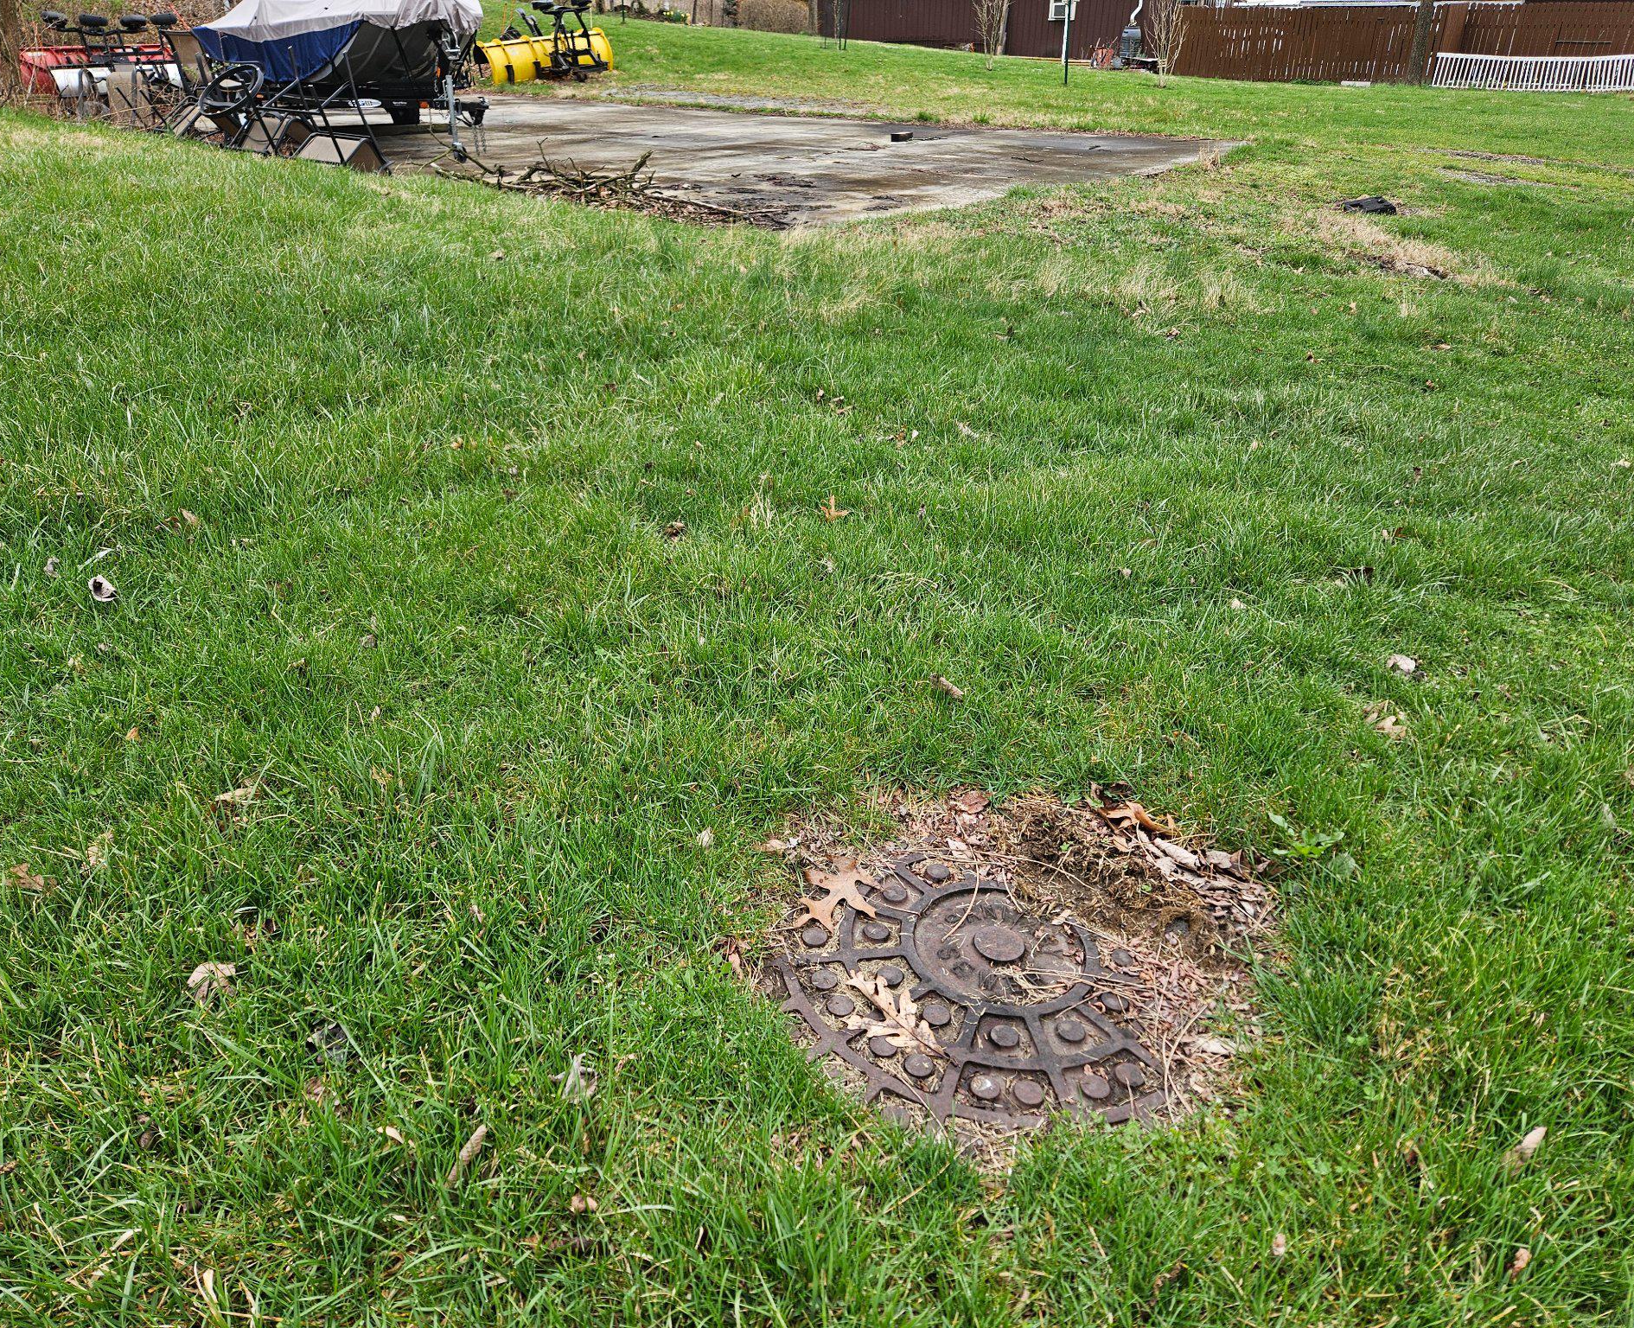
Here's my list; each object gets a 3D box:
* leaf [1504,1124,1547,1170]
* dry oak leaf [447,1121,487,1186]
[{"bbox_3d":[0.709,0.485,1.179,0.062,0.031,0.034,-21,35,-35],"label":"leaf"},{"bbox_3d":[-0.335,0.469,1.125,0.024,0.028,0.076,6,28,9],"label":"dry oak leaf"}]

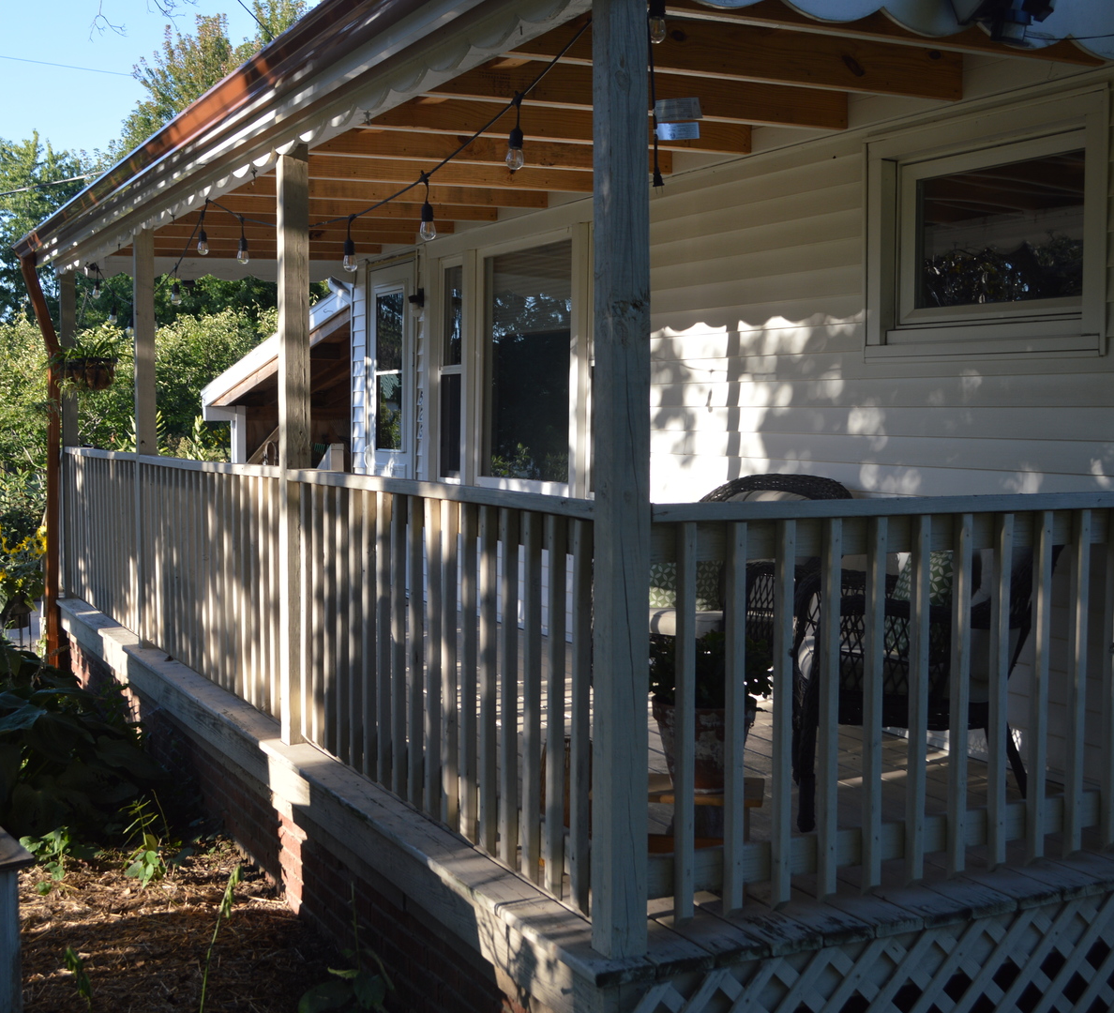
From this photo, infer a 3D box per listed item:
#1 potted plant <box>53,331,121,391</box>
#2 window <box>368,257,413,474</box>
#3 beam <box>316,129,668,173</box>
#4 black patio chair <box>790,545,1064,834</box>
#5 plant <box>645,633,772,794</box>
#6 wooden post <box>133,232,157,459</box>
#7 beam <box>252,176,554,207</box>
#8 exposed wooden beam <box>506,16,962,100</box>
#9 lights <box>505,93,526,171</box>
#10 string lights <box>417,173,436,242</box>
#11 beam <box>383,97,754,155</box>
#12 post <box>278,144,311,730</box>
[{"bbox_3d":[-2.738,-0.846,8.873,0.400,0.360,0.400,-2,4,-27],"label":"potted plant"},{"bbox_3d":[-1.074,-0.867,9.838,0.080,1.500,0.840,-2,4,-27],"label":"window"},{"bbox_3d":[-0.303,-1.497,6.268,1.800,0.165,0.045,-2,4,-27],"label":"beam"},{"bbox_3d":[1.072,0.436,4.467,0.770,0.890,0.680,0,4,1],"label":"black patio chair"},{"bbox_3d":[0.370,0.505,3.836,0.350,0.400,0.350,0,4,3],"label":"plant"},{"bbox_3d":[-2.028,-0.348,7.500,0.090,2.050,0.090,-2,4,-27],"label":"wooden post"},{"bbox_3d":[-0.853,-1.558,7.295,1.829,0.176,0.040,-3,5,-27],"label":"beam"},{"bbox_3d":[0.530,-1.386,4.586,1.829,0.176,0.040,-3,5,-27],"label":"exposed wooden beam"},{"bbox_3d":[-0.102,-0.913,3.711,0.049,0.187,0.049,0,4,0],"label":"lights"},{"bbox_3d":[-0.365,-0.842,4.281,0.050,0.198,0.050,0,4,0],"label":"string lights"},{"bbox_3d":[-0.026,-1.455,5.675,1.829,0.176,0.040,-3,5,-27],"label":"beam"},{"bbox_3d":[-0.922,-0.198,5.345,0.086,2.083,0.086,-2,4,-27],"label":"post"}]

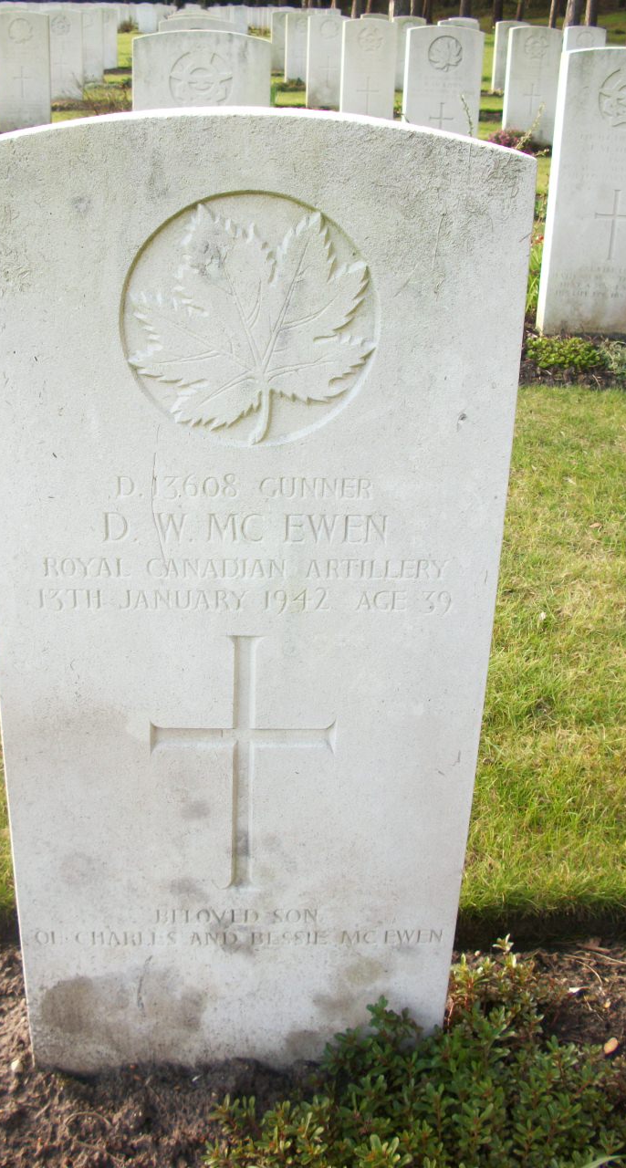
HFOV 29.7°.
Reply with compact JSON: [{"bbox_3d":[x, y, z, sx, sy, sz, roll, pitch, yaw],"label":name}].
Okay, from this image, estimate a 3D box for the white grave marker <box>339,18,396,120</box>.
[{"bbox_3d":[0.403,-3.670,8.625,0.381,0.830,0.080,-1,25,-7],"label":"white grave marker"}]

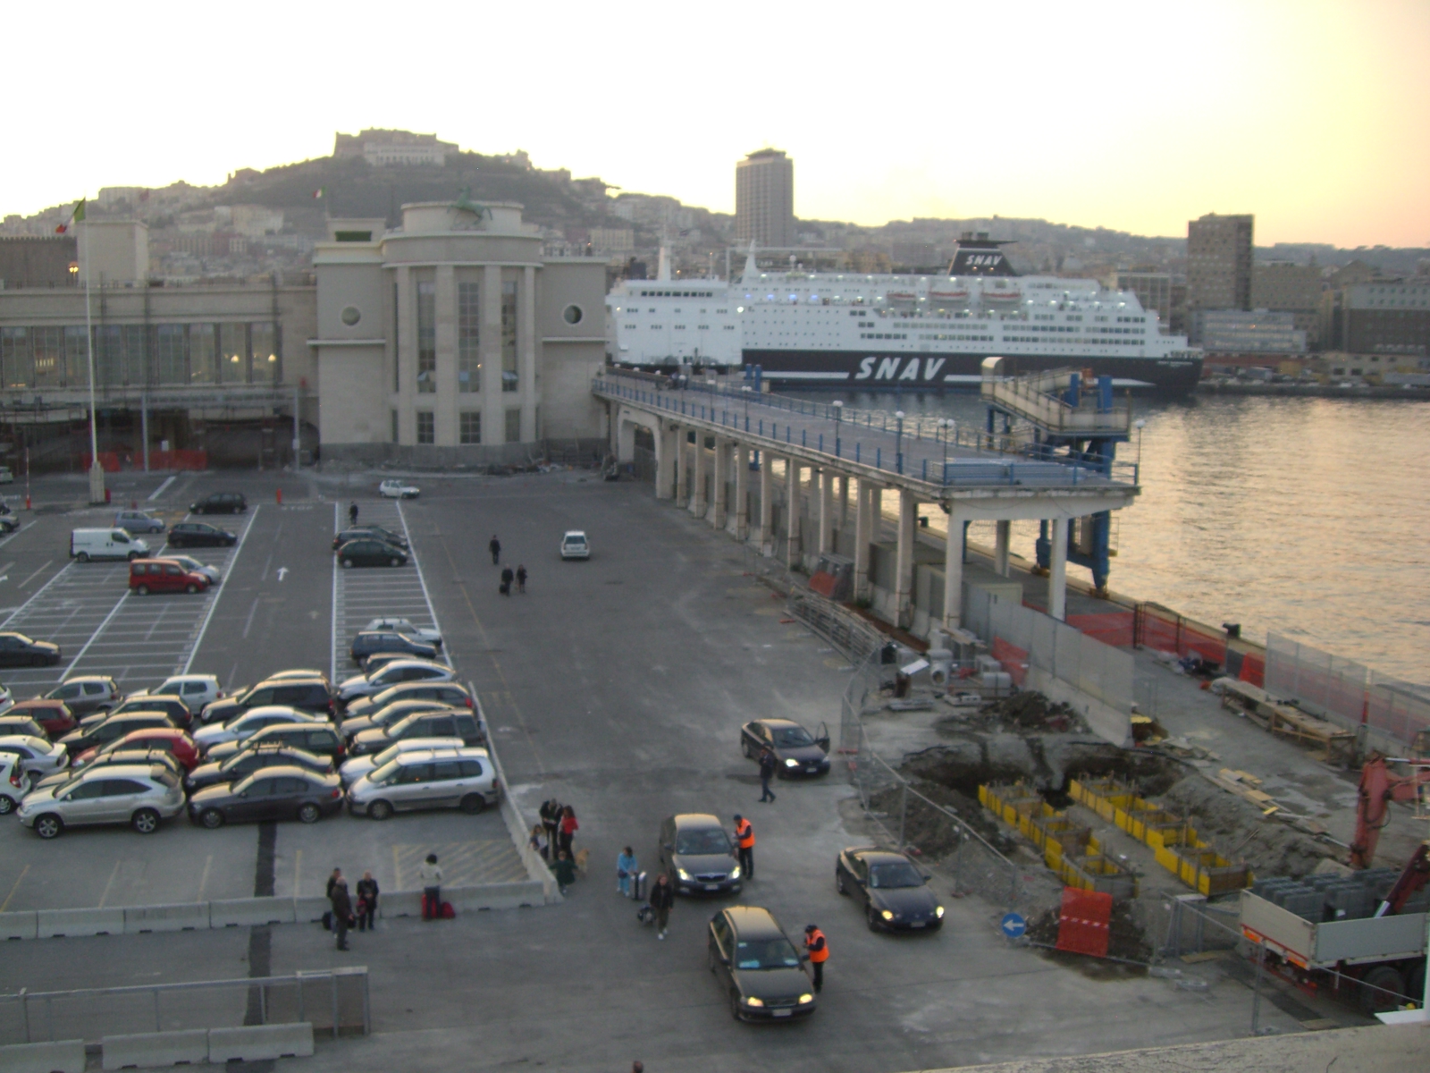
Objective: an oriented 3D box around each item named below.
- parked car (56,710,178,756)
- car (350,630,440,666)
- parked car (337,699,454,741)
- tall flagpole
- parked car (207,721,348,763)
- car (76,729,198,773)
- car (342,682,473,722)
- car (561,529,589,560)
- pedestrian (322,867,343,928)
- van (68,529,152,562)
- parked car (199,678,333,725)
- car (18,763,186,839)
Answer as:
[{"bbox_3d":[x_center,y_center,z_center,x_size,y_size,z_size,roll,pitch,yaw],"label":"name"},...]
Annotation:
[{"bbox_3d":[-20.545,6.881,54.405,4.050,1.440,1.700,-1,8,-13],"label":"parked car"},{"bbox_3d":[-13.671,4.645,66.906,3.700,1.400,1.620,-2,8,-16],"label":"car"},{"bbox_3d":[-11.260,6.712,56.545,4.350,1.410,1.740,-1,8,-13],"label":"parked car"},{"bbox_3d":[-50.760,-15.098,127.955,1.250,24.750,1.250,-1,8,-13],"label":"tall flagpole"},{"bbox_3d":[-14.504,7.007,52.049,4.600,1.460,1.740,-1,8,-13],"label":"parked car"},{"bbox_3d":[-19.185,7.181,52.281,4.000,1.450,1.700,-1,8,-13],"label":"car"},{"bbox_3d":[-11.182,6.165,57.464,4.604,1.460,1.770,-1,8,-11],"label":"car"},{"bbox_3d":[-8.731,0.453,98.607,1.660,1.480,3.840,0,8,-5],"label":"car"},{"bbox_3d":[-9.147,8.849,38.115,0.380,1.700,0.520,4,8,26],"label":"pedestrian"},{"bbox_3d":[-37.840,0.430,98.233,4.700,1.960,1.900,-1,8,-11],"label":"van"},{"bbox_3d":[-16.242,6.228,57.511,4.600,1.670,1.800,-1,8,-13],"label":"parked car"},{"bbox_3d":[-17.931,7.661,46.031,4.730,1.690,1.845,-1,8,-12],"label":"car"}]

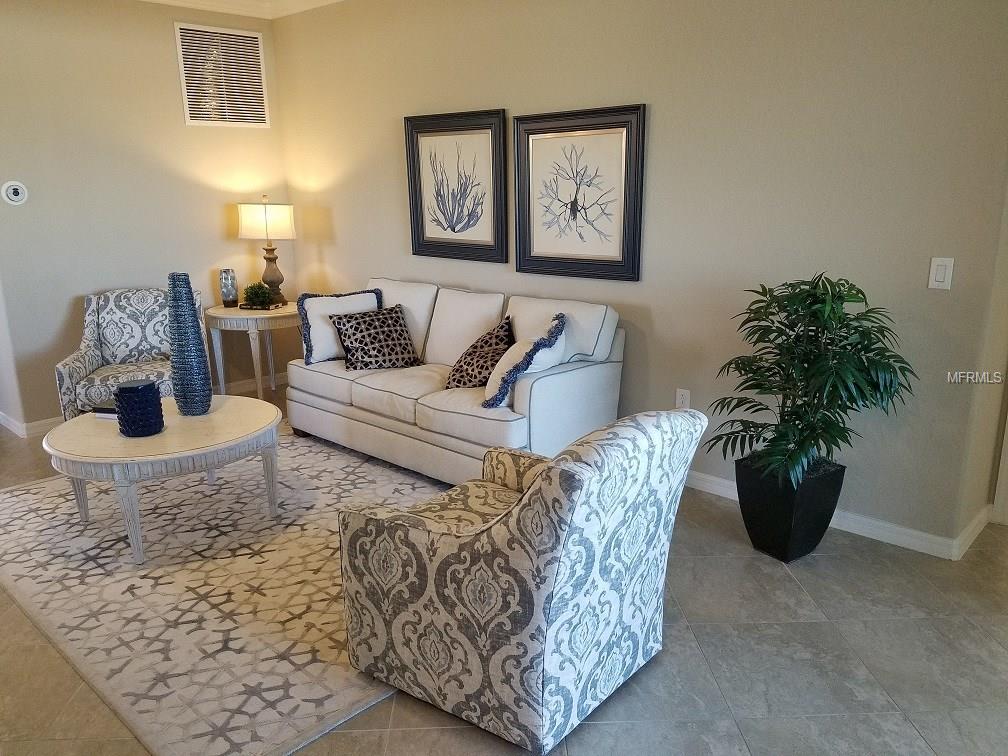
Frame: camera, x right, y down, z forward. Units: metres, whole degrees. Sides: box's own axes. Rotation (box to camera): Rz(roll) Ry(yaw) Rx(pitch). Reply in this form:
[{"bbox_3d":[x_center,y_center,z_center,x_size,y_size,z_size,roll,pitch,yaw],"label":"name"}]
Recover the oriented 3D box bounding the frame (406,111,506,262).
[{"bbox_3d":[-0.287,-1.147,4.567,0.836,0.846,0.037,12,20,40],"label":"frame"}]

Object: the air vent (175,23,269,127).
[{"bbox_3d":[-2.060,-2.220,5.607,0.020,0.684,0.673,12,19,42],"label":"air vent"}]

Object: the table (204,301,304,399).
[{"bbox_3d":[-1.736,-0.149,5.438,0.715,0.691,0.715,12,20,40],"label":"table"}]

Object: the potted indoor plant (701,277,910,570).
[{"bbox_3d":[1.230,0.174,3.120,0.770,1.204,0.724,12,19,42],"label":"potted indoor plant"}]

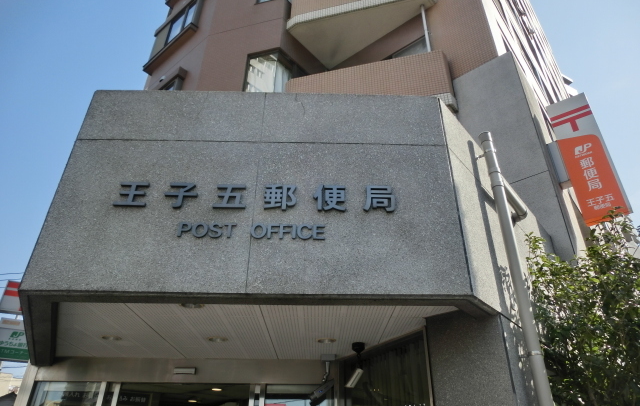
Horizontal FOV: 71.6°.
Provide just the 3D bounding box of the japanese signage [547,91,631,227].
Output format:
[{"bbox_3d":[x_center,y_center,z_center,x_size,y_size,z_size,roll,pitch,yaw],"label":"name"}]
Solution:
[{"bbox_3d":[3.511,-0.598,5.842,0.500,1.880,0.220,-23,-38,33],"label":"japanese signage"}]

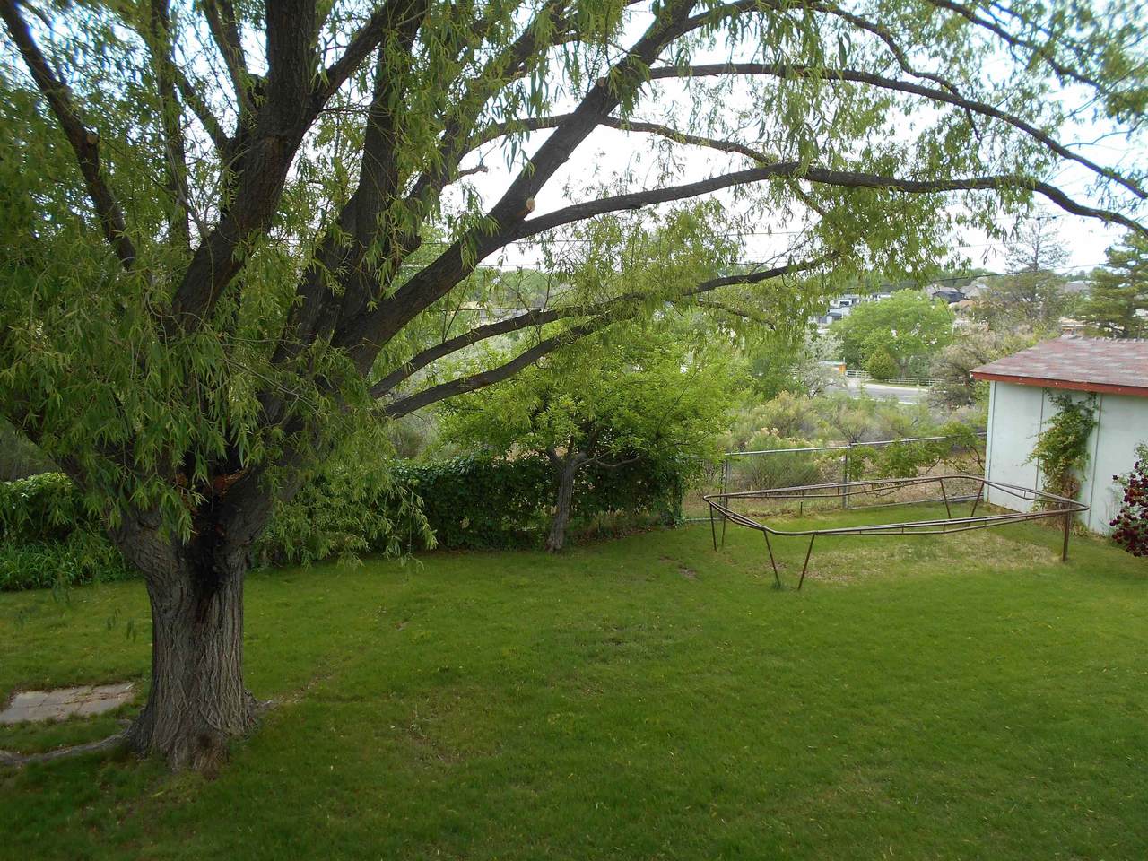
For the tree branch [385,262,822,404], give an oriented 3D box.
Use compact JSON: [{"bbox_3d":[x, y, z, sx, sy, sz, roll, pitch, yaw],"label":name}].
[{"bbox_3d":[0.512,-1.160,9.450,5.300,1.650,1.200,-4,9,-21],"label":"tree branch"}]

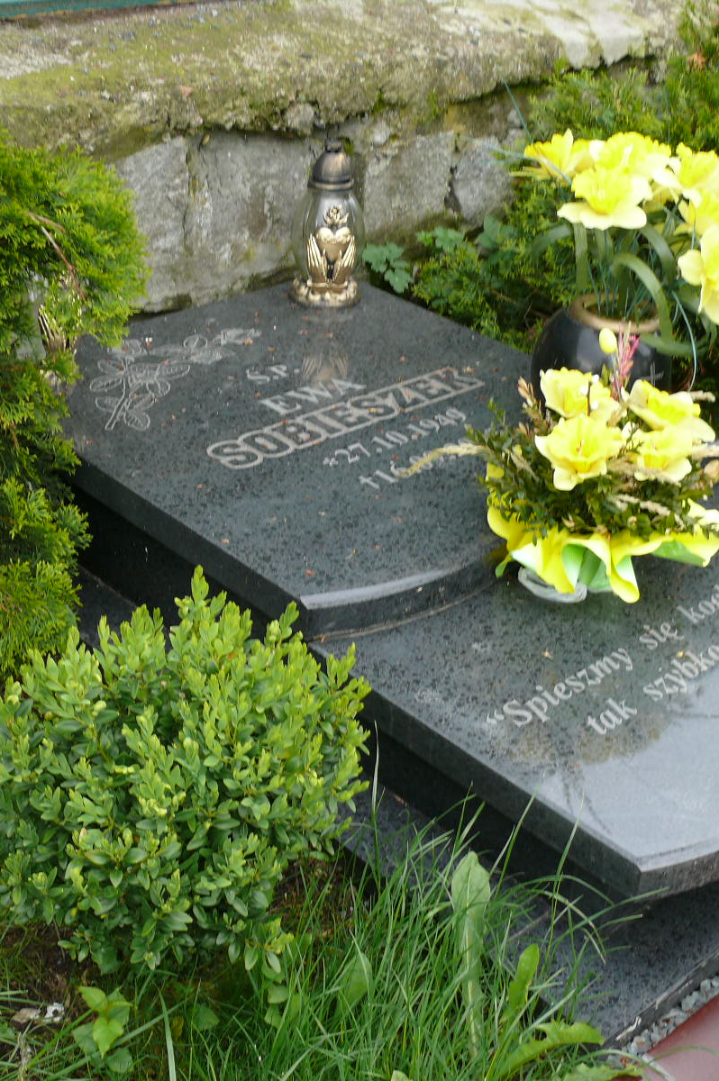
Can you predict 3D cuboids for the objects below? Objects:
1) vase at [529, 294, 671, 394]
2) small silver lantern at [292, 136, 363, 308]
[{"bbox_3d":[0.365,-0.251,2.188,0.212,0.215,0.212,-22,40,-38],"label":"vase"},{"bbox_3d":[-0.052,-0.570,2.608,0.135,0.280,0.135,1,30,-6],"label":"small silver lantern"}]

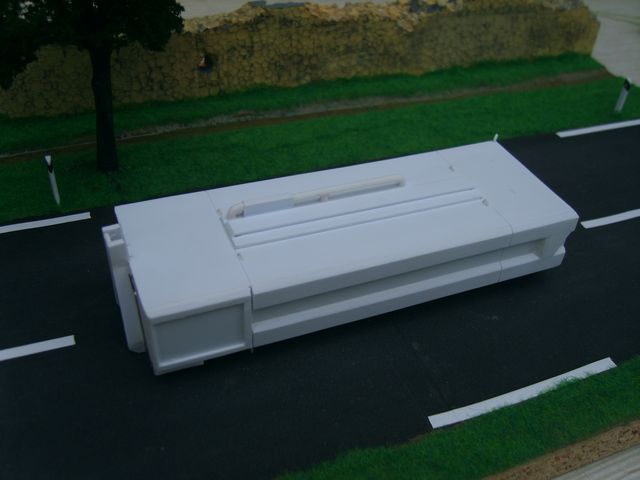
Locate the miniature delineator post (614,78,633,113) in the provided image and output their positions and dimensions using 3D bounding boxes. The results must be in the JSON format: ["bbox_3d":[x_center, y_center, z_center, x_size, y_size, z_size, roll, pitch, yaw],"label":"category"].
[{"bbox_3d":[0.091,-0.043,0.193,0.001,0.011,0.002,-14,43,-20],"label":"miniature delineator post"}]

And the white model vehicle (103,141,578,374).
[{"bbox_3d":[0.005,0.000,0.128,0.088,0.015,0.029,-12,45,-21],"label":"white model vehicle"}]

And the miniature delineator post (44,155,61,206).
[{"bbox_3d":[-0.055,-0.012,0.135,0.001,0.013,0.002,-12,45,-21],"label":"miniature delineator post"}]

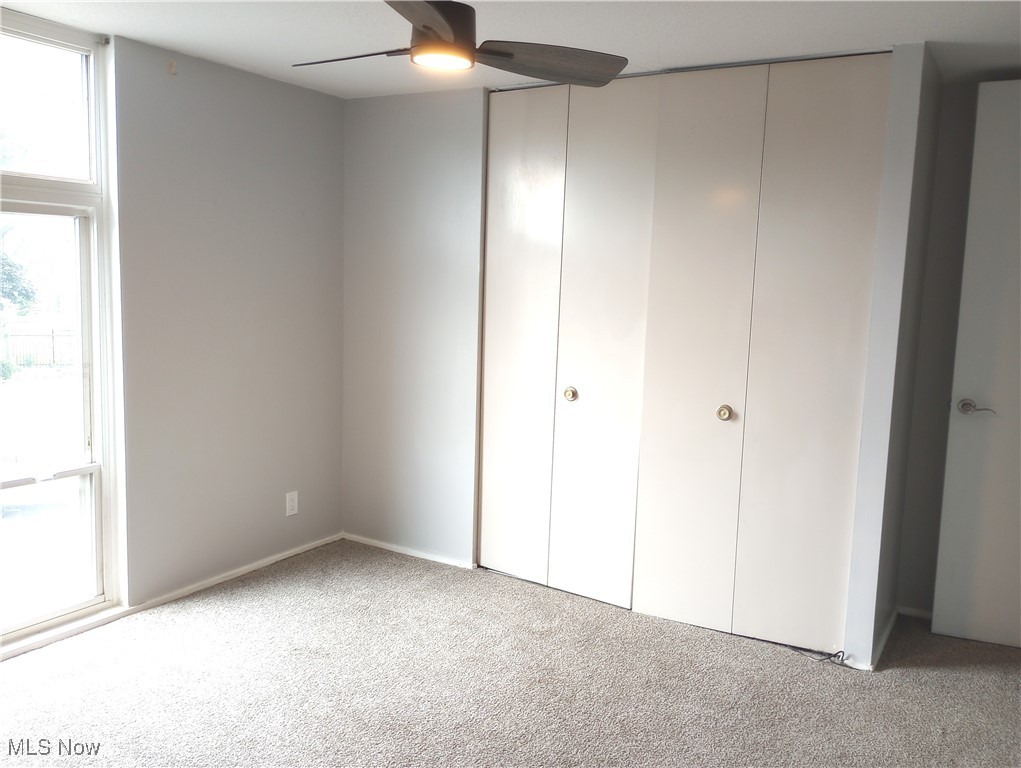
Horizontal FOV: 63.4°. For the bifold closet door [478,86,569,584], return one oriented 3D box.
[{"bbox_3d":[0.058,-0.203,4.050,0.442,2.380,0.038,7,9,32],"label":"bifold closet door"}]

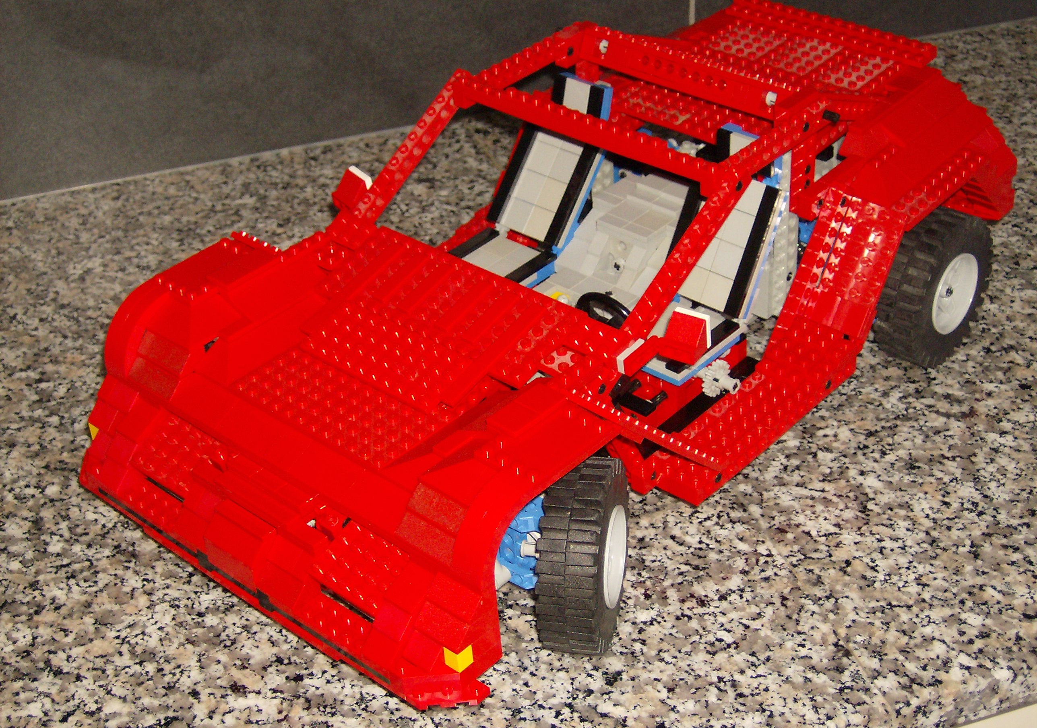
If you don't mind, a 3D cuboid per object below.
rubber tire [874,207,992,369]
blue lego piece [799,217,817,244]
[{"bbox_3d":[0.220,-0.040,0.887,0.024,0.081,0.081,25,45,35],"label":"rubber tire"},{"bbox_3d":[0.149,-0.068,0.861,0.016,0.016,0.014,25,45,35],"label":"blue lego piece"}]

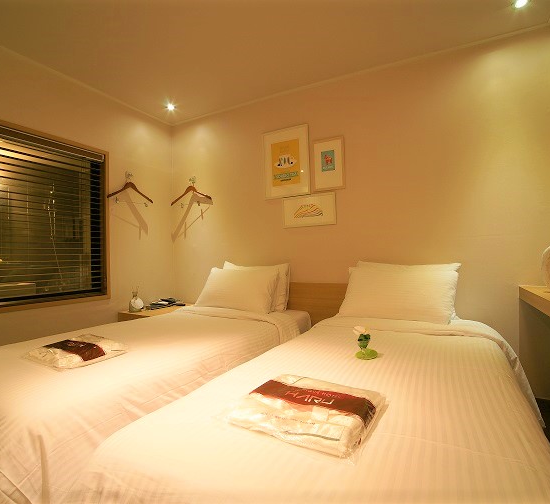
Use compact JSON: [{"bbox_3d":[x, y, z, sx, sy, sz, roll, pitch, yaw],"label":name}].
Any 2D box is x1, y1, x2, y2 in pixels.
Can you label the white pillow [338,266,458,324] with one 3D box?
[{"bbox_3d":[0.744,0.254,2.086,0.643,0.380,0.146,-1,-25,29],"label":"white pillow"}]

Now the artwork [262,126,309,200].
[{"bbox_3d":[0.095,-0.728,2.767,0.420,0.568,0.029,-1,0,29],"label":"artwork"}]

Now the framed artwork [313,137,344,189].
[{"bbox_3d":[0.415,-0.661,2.579,0.257,0.405,0.030,-2,-1,27],"label":"framed artwork"}]

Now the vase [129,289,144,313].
[{"bbox_3d":[-1.151,0.400,2.778,0.090,0.179,0.085,-2,-1,27],"label":"vase"}]

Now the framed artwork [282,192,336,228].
[{"bbox_3d":[0.274,-0.313,2.651,0.441,0.240,0.025,-2,-1,27],"label":"framed artwork"}]

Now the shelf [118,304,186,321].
[{"bbox_3d":[-0.923,0.741,2.976,0.507,0.465,0.662,-1,0,29],"label":"shelf"}]

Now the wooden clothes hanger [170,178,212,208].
[{"bbox_3d":[-0.772,-0.566,3.100,0.440,0.253,0.050,-2,-1,27],"label":"wooden clothes hanger"}]

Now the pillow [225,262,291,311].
[{"bbox_3d":[-0.181,0.270,2.795,0.645,0.395,0.130,-2,-14,27],"label":"pillow"}]

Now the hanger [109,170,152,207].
[{"bbox_3d":[-1.183,-0.532,2.756,0.070,0.258,0.440,-2,-1,27],"label":"hanger"}]

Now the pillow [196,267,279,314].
[{"bbox_3d":[-0.310,0.290,2.692,0.650,0.395,0.140,-2,-33,27],"label":"pillow"}]

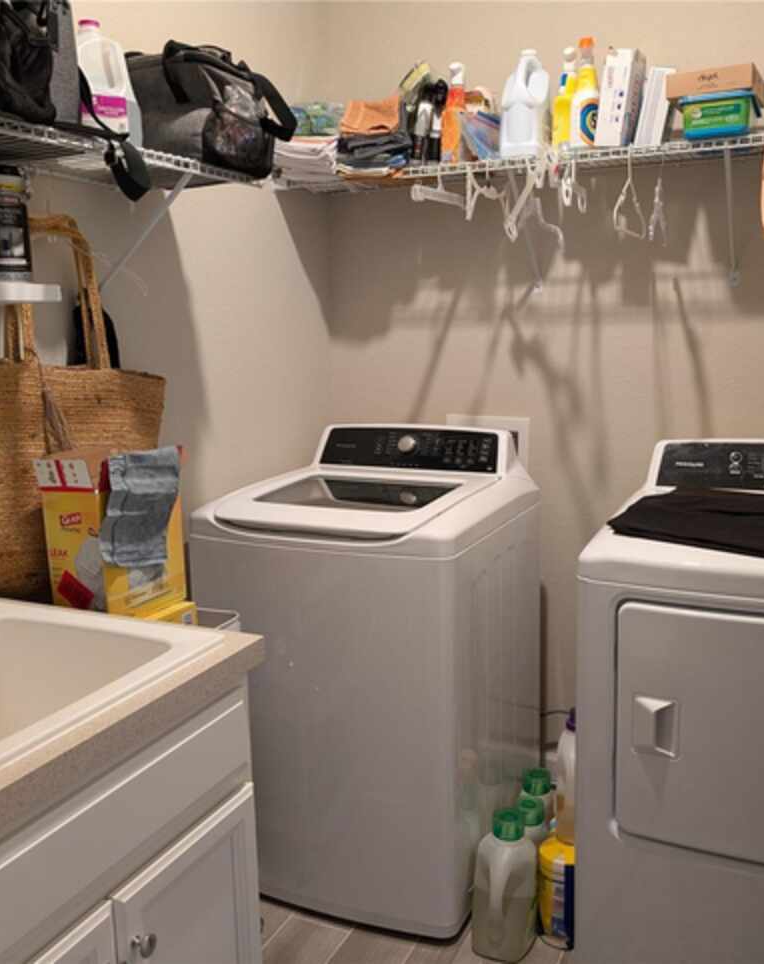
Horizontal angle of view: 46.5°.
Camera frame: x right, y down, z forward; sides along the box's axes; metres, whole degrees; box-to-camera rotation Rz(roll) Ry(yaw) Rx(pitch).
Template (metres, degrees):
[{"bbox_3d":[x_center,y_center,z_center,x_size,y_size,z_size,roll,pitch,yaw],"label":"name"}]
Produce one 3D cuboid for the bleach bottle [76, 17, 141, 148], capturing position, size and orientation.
[{"bbox_3d":[-0.525,-0.717,1.624,0.140,0.240,0.132,-6,11,-24],"label":"bleach bottle"}]

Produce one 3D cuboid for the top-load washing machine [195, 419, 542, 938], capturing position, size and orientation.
[{"bbox_3d":[0.001,0.446,2.372,0.683,1.114,0.686,3,11,24],"label":"top-load washing machine"}]

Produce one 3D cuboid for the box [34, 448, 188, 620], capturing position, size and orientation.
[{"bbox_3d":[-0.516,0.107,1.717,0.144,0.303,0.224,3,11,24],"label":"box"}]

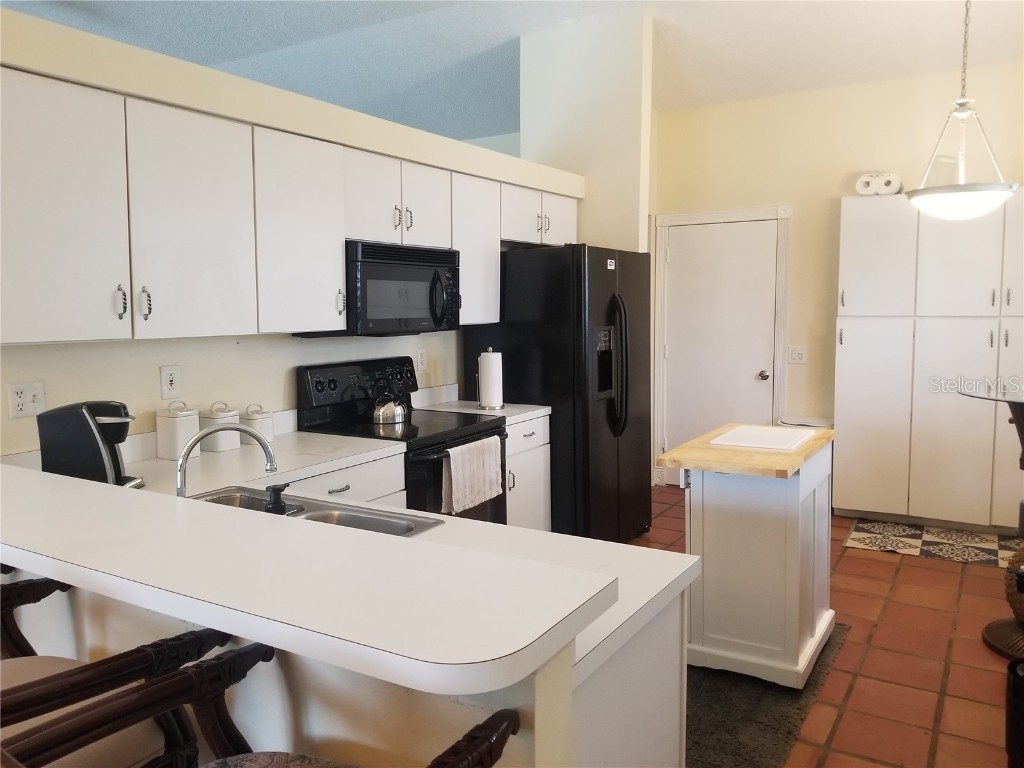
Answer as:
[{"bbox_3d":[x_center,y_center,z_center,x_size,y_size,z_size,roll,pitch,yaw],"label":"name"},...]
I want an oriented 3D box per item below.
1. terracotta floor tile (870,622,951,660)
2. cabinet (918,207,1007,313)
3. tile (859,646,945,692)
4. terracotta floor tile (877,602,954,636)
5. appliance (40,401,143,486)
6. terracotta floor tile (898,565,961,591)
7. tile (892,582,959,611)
[{"bbox_3d":[1.720,1.111,3.315,0.277,0.015,0.270,3,7,32],"label":"terracotta floor tile"},{"bbox_3d":[2.805,-0.807,4.807,0.450,0.771,0.343,3,7,33],"label":"cabinet"},{"bbox_3d":[1.563,1.137,3.069,0.277,0.015,0.293,3,7,32],"label":"tile"},{"bbox_3d":[1.872,1.088,3.550,0.284,0.016,0.292,3,7,33],"label":"terracotta floor tile"},{"bbox_3d":[-1.212,0.192,2.237,0.258,0.280,0.195,-3,6,-18],"label":"appliance"},{"bbox_3d":[2.200,1.029,4.064,0.277,0.015,0.301,3,7,32],"label":"terracotta floor tile"},{"bbox_3d":[2.036,1.057,3.809,0.277,0.015,0.284,3,7,32],"label":"tile"}]

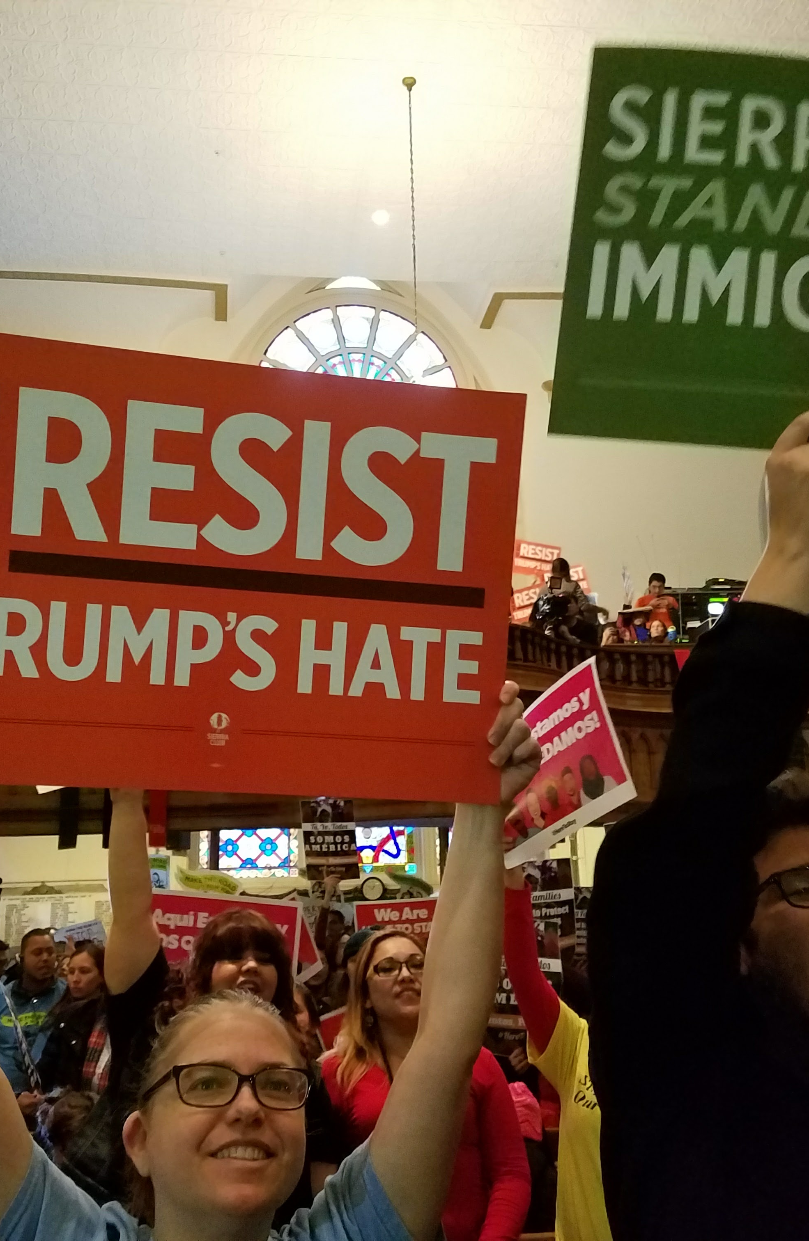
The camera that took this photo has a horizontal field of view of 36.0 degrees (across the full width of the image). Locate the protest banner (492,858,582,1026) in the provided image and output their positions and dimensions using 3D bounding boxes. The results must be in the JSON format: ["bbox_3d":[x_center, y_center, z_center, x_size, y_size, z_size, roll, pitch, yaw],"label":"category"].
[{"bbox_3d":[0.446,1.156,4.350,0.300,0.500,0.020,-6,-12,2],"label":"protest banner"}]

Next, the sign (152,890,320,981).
[{"bbox_3d":[-0.498,0.861,3.220,0.440,0.288,0.020,5,-15,0],"label":"sign"}]

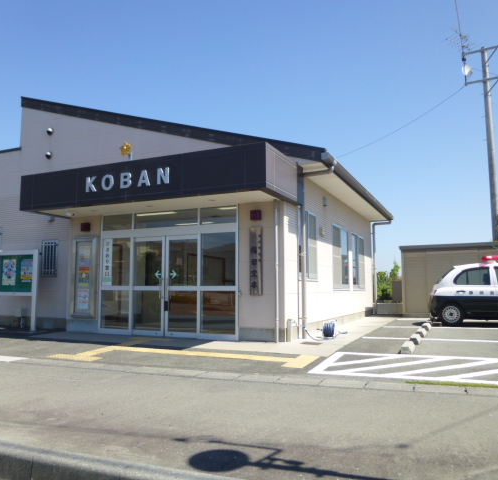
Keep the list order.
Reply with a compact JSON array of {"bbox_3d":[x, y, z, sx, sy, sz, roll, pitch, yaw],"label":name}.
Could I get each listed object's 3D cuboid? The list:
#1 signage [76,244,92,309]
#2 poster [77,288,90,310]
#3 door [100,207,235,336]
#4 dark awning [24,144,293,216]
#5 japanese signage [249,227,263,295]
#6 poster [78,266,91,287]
[{"bbox_3d":[-3.568,0.807,9.974,0.447,1.530,0.040,-3,-6,25],"label":"signage"},{"bbox_3d":[-3.552,1.272,9.918,0.303,0.417,0.015,-3,-6,25],"label":"poster"},{"bbox_3d":[-1.653,0.635,9.125,3.249,2.500,0.100,-3,-6,25],"label":"door"},{"bbox_3d":[-1.891,-0.987,8.992,5.462,0.727,1.434,-3,-6,25],"label":"dark awning"},{"bbox_3d":[0.137,0.378,8.264,0.244,1.220,0.040,-3,-6,25],"label":"japanese signage"},{"bbox_3d":[-3.548,0.800,9.965,0.310,0.412,0.015,-3,-6,25],"label":"poster"}]

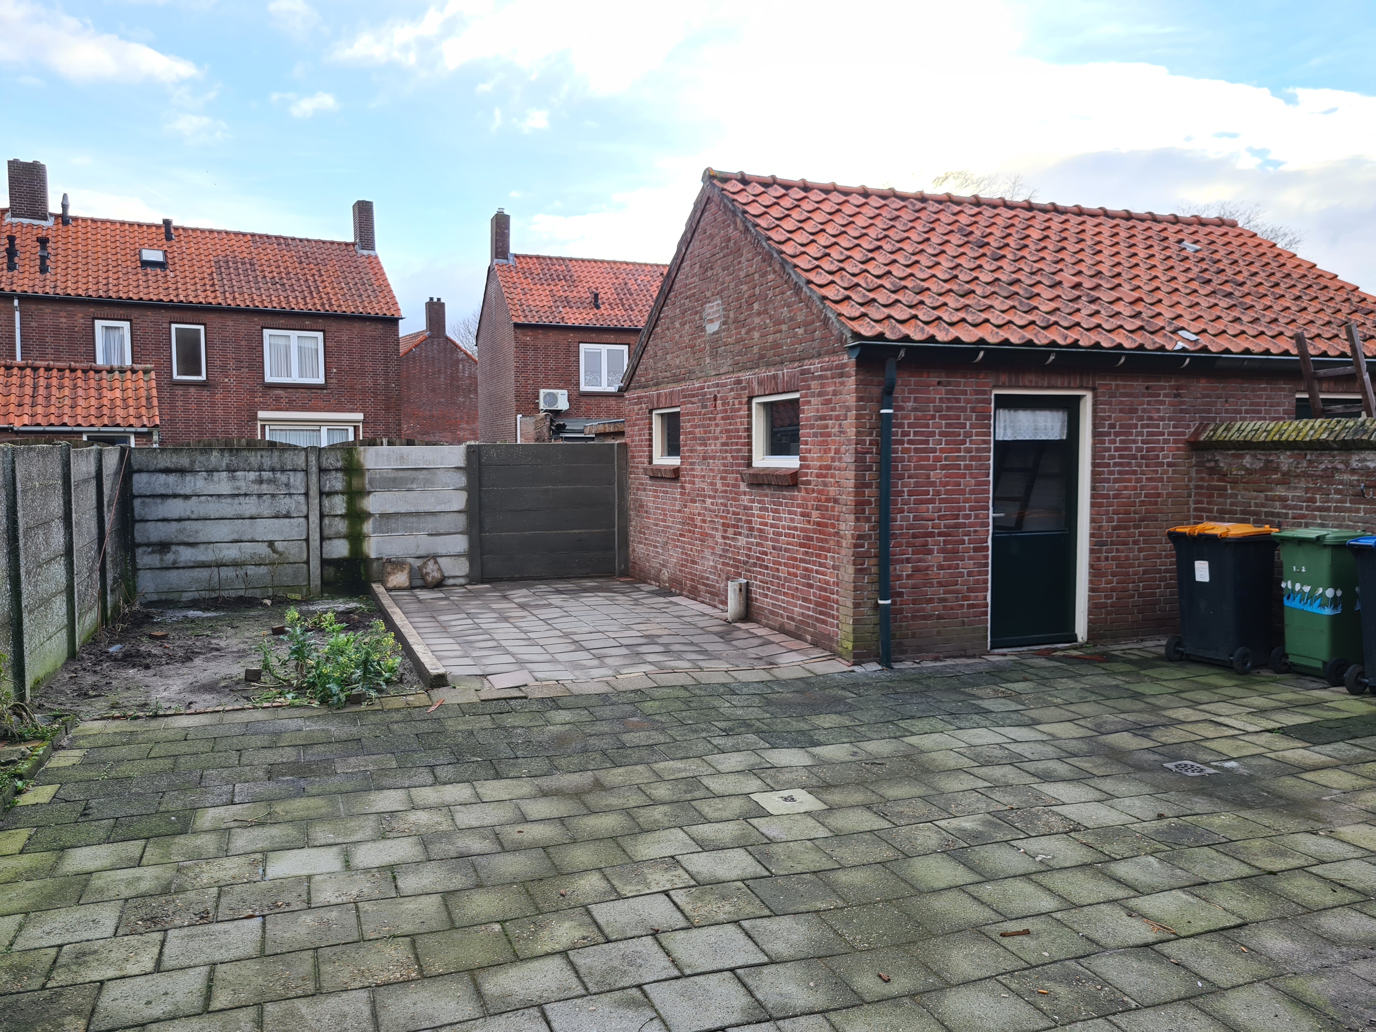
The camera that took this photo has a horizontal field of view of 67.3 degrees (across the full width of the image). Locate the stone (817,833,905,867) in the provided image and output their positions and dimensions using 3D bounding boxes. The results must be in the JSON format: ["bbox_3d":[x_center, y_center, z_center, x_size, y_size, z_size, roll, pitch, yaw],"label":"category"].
[{"bbox_3d":[0.710,1.407,4.287,0.300,0.050,0.300,-1,4,-20],"label":"stone"}]

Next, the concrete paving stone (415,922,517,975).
[{"bbox_3d":[-0.738,1.454,3.419,0.300,0.050,0.300,-1,4,-21],"label":"concrete paving stone"}]

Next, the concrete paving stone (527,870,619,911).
[{"bbox_3d":[-0.430,1.414,3.840,0.300,0.050,0.300,0,4,-20],"label":"concrete paving stone"}]

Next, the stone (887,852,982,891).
[{"bbox_3d":[1.003,1.465,4.190,0.300,0.050,0.300,-1,4,-19],"label":"stone"}]

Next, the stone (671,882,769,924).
[{"bbox_3d":[0.117,1.427,3.738,0.300,0.050,0.300,0,3,-20],"label":"stone"}]

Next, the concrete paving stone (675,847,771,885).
[{"bbox_3d":[0.139,1.408,4.079,0.300,0.050,0.300,0,3,-19],"label":"concrete paving stone"}]

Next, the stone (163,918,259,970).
[{"bbox_3d":[-1.581,1.452,3.454,0.300,0.050,0.300,-1,4,-20],"label":"stone"}]

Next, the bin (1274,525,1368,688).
[{"bbox_3d":[4.720,0.663,7.720,0.530,1.070,0.475,-1,4,-21],"label":"bin"}]

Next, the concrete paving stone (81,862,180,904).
[{"bbox_3d":[-2.115,1.422,3.933,0.300,0.050,0.300,-1,4,-20],"label":"concrete paving stone"}]

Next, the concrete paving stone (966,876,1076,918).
[{"bbox_3d":[1.230,1.440,3.844,0.300,0.050,0.300,-1,4,-19],"label":"concrete paving stone"}]

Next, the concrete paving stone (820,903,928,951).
[{"bbox_3d":[0.673,1.496,3.717,0.300,0.050,0.300,-1,4,-19],"label":"concrete paving stone"}]

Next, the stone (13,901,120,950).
[{"bbox_3d":[-2.218,1.498,3.722,0.300,0.050,0.300,-2,4,-22],"label":"stone"}]

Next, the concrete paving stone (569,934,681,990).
[{"bbox_3d":[-0.205,1.463,3.317,0.300,0.050,0.300,-1,4,-20],"label":"concrete paving stone"}]

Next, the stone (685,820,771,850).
[{"bbox_3d":[0.170,1.440,4.580,0.300,0.050,0.300,-1,4,-18],"label":"stone"}]

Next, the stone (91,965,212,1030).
[{"bbox_3d":[-1.600,1.468,3.102,0.300,0.050,0.300,-1,4,-21],"label":"stone"}]

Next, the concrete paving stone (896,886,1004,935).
[{"bbox_3d":[0.937,1.442,3.709,0.300,0.050,0.300,-1,4,-20],"label":"concrete paving stone"}]

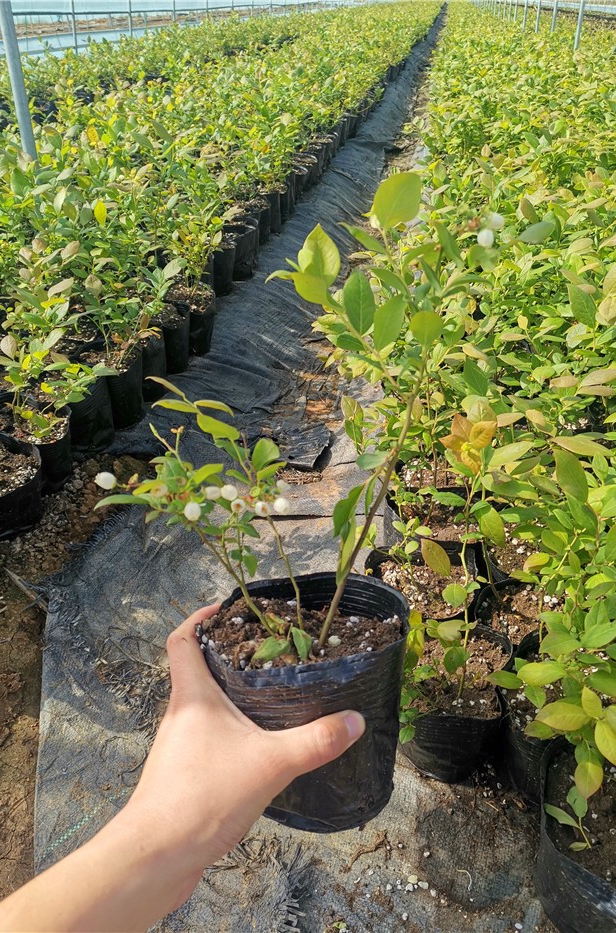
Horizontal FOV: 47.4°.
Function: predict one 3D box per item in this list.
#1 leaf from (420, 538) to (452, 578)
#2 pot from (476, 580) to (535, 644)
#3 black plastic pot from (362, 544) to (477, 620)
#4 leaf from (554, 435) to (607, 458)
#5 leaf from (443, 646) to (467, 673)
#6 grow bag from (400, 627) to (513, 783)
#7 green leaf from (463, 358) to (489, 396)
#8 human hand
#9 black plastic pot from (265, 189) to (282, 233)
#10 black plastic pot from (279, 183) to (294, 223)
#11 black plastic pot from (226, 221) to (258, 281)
[{"bbox_3d":[0.137,0.099,0.750,0.023,0.010,0.050,-34,71,-2],"label":"leaf"},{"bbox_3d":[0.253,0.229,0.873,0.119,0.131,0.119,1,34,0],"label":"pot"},{"bbox_3d":[0.142,0.200,0.915,0.136,0.132,0.136,1,34,0],"label":"black plastic pot"},{"bbox_3d":[0.280,-0.020,0.719,0.061,0.010,0.023,22,47,26],"label":"leaf"},{"bbox_3d":[0.162,0.211,0.757,0.021,0.010,0.031,38,78,22],"label":"leaf"},{"bbox_3d":[0.162,0.274,0.810,0.126,0.125,0.126,1,34,0],"label":"grow bag"},{"bbox_3d":[0.217,-0.116,0.904,0.023,0.010,0.060,-27,76,5],"label":"green leaf"},{"bbox_3d":[-0.032,0.158,0.406,0.124,0.102,0.178,1,34,0],"label":"human hand"},{"bbox_3d":[-0.172,-0.978,2.662,0.130,0.138,0.130,1,34,0],"label":"black plastic pot"},{"bbox_3d":[-0.132,-1.058,2.781,0.130,0.139,0.130,1,34,0],"label":"black plastic pot"},{"bbox_3d":[-0.205,-0.673,2.204,0.119,0.140,0.119,0,34,0],"label":"black plastic pot"}]

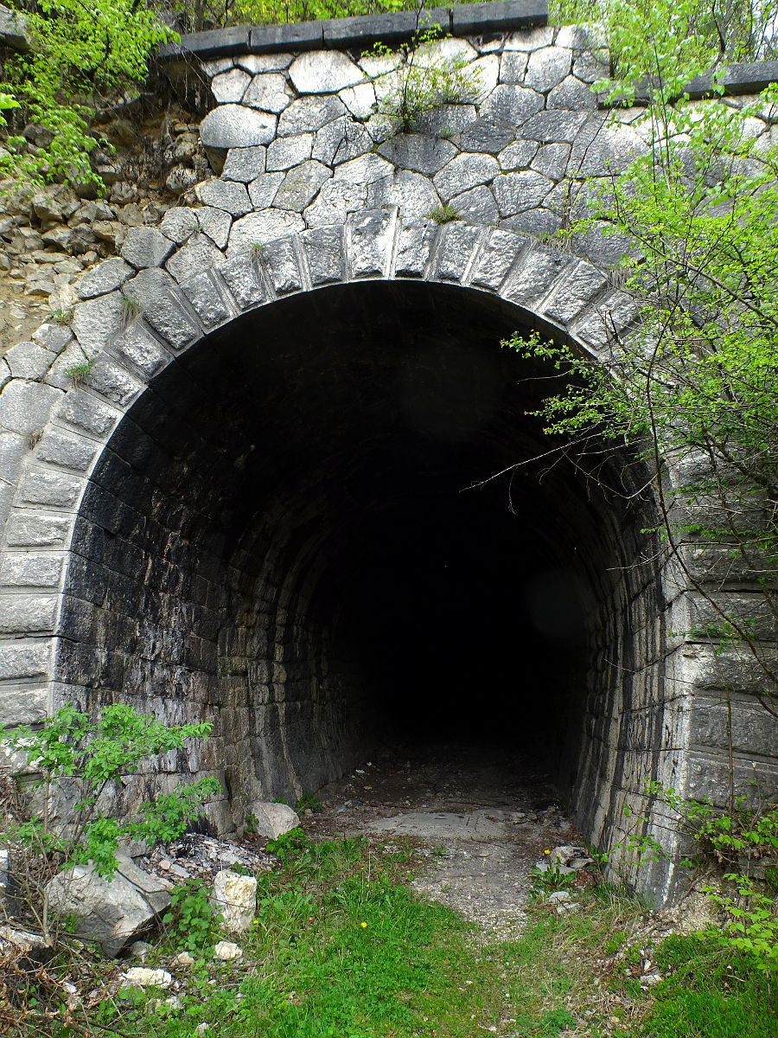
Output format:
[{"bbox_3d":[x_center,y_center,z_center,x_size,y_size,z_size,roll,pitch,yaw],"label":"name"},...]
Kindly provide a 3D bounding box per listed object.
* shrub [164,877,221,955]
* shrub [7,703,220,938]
[{"bbox_3d":[-1.260,2.569,4.639,0.340,0.410,0.320,0,-18,0],"label":"shrub"},{"bbox_3d":[-1.880,2.018,4.920,1.320,1.420,1.050,0,-18,0],"label":"shrub"}]

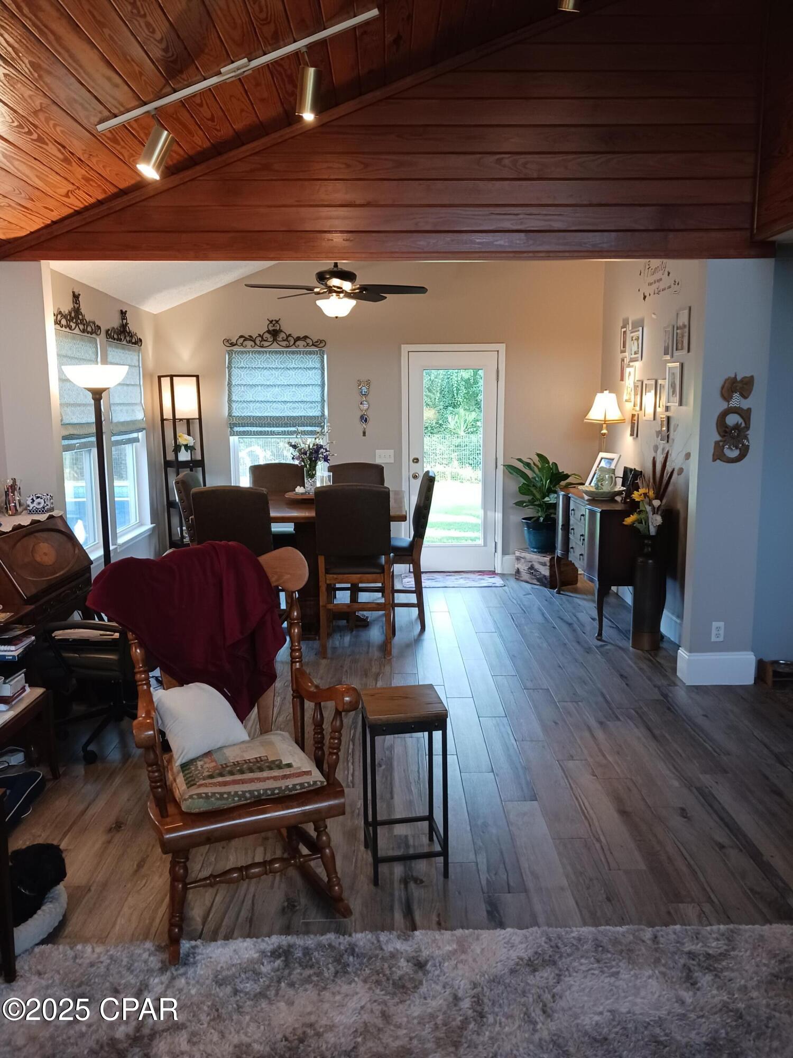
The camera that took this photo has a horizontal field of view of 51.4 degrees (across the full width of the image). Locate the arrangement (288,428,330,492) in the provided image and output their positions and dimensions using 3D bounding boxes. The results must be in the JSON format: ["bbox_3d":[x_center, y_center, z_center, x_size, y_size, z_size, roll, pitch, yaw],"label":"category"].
[{"bbox_3d":[-0.630,-0.492,5.919,0.310,0.485,0.280,0,9,0],"label":"arrangement"}]

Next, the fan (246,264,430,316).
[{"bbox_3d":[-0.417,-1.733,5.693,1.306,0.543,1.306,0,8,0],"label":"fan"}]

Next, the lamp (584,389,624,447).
[{"bbox_3d":[1.629,-0.693,6.486,0.315,0.800,0.315,0,9,0],"label":"lamp"}]

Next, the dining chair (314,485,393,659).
[{"bbox_3d":[-0.246,0.237,5.341,0.480,1.110,0.560,0,9,3],"label":"dining chair"}]

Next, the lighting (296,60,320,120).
[{"bbox_3d":[-0.348,-1.731,3.265,0.099,0.201,0.099,0,8,0],"label":"lighting"}]

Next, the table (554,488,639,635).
[{"bbox_3d":[1.588,0.208,6.191,0.500,0.887,1.380,0,9,0],"label":"table"}]

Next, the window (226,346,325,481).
[{"bbox_3d":[-1.082,-0.840,7.559,0.914,1.598,0.121,0,8,0],"label":"window"}]

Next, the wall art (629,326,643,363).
[{"bbox_3d":[1.862,-1.430,6.406,0.030,0.261,0.281,0,8,0],"label":"wall art"}]

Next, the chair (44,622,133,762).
[{"bbox_3d":[-1.269,0.521,3.767,0.623,0.945,0.603,0,9,4],"label":"chair"}]

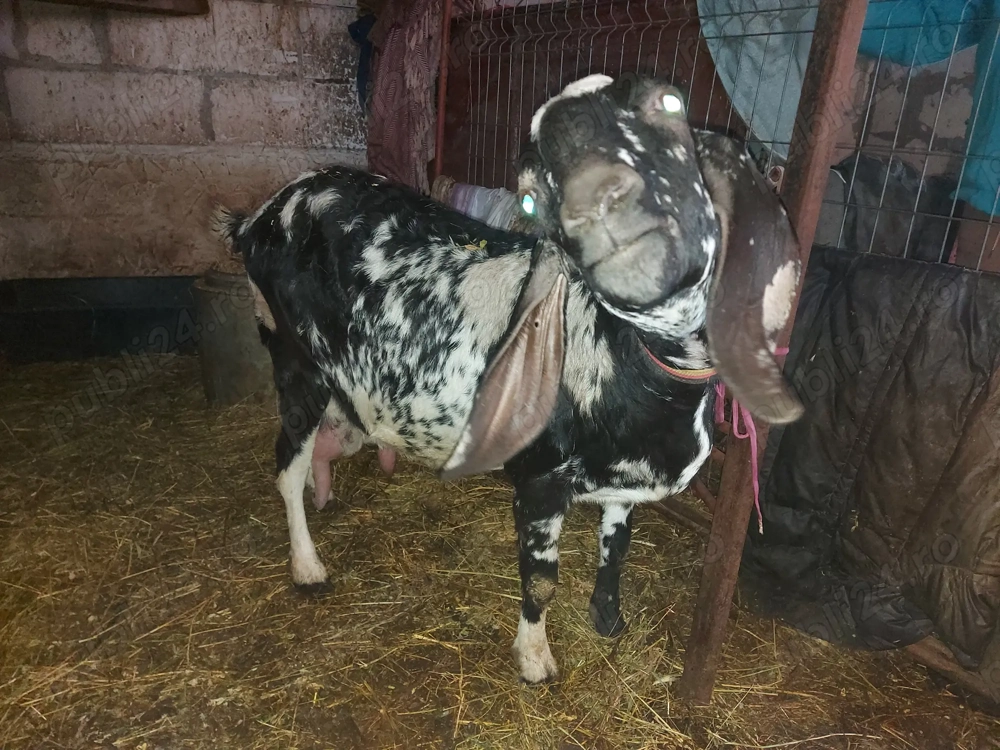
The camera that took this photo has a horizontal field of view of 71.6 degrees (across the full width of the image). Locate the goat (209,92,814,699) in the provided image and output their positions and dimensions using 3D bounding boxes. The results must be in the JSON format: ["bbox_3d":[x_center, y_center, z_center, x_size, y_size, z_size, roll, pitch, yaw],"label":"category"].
[{"bbox_3d":[-0.106,0.011,1.093,1.070,0.890,0.470,18,24,36],"label":"goat"}]

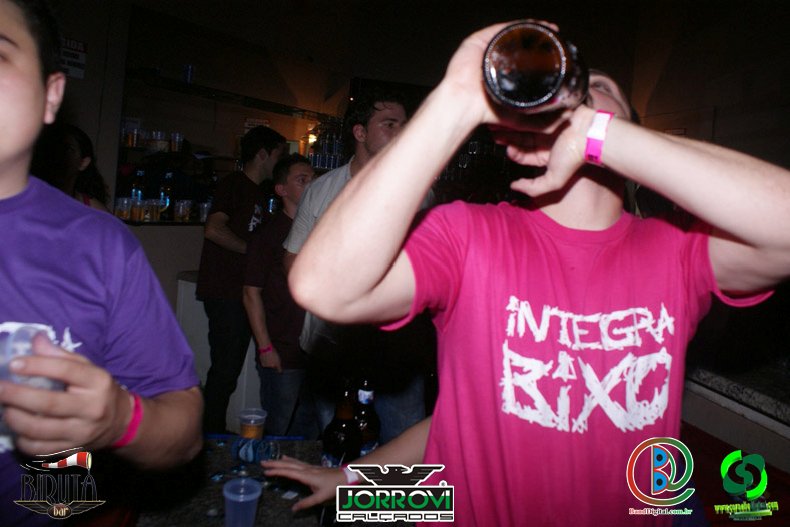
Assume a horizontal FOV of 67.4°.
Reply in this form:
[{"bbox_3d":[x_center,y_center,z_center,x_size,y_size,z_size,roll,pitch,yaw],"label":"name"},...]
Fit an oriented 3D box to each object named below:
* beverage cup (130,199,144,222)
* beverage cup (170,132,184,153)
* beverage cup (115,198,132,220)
[{"bbox_3d":[-1.273,-0.262,2.930,0.077,0.109,0.077,5,3,0],"label":"beverage cup"},{"bbox_3d":[-1.255,-0.697,3.420,0.076,0.108,0.076,5,3,0],"label":"beverage cup"},{"bbox_3d":[-1.314,-0.265,2.870,0.077,0.109,0.077,5,3,0],"label":"beverage cup"}]

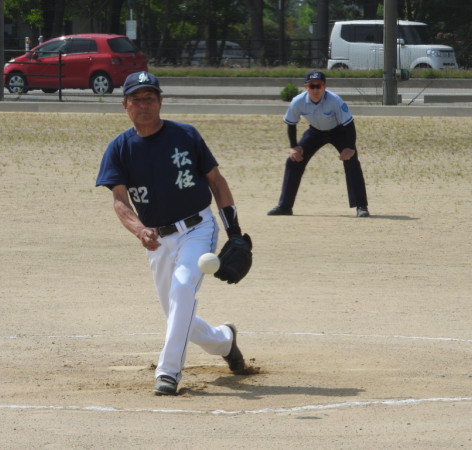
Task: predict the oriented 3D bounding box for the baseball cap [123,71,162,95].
[{"bbox_3d":[-0.456,-0.696,21.200,0.185,0.130,0.270,0,3,0],"label":"baseball cap"}]

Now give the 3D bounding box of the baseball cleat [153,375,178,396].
[{"bbox_3d":[-0.335,0.760,20.880,0.108,0.110,0.280,1,3,15],"label":"baseball cleat"}]

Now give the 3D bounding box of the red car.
[{"bbox_3d":[-4.115,-4.048,108.200,3.750,1.520,1.695,2,3,31],"label":"red car"}]

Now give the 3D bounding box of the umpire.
[{"bbox_3d":[0.746,-0.737,39.200,0.930,1.320,0.680,0,3,5],"label":"umpire"}]

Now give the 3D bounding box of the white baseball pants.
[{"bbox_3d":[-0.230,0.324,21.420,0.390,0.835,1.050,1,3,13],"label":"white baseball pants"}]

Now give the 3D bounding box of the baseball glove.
[{"bbox_3d":[-0.012,0.164,21.150,0.160,0.260,0.180,5,4,-39],"label":"baseball glove"}]

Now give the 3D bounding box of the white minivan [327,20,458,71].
[{"bbox_3d":[4.224,-4.591,116.000,3.395,1.780,1.475,1,3,28],"label":"white minivan"}]

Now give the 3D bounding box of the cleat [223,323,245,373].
[{"bbox_3d":[-0.005,0.627,22.000,0.110,0.275,0.100,-14,4,-40],"label":"cleat"}]

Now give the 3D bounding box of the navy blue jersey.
[{"bbox_3d":[-0.385,-0.244,21.250,0.500,0.500,0.320,-13,3,22],"label":"navy blue jersey"}]

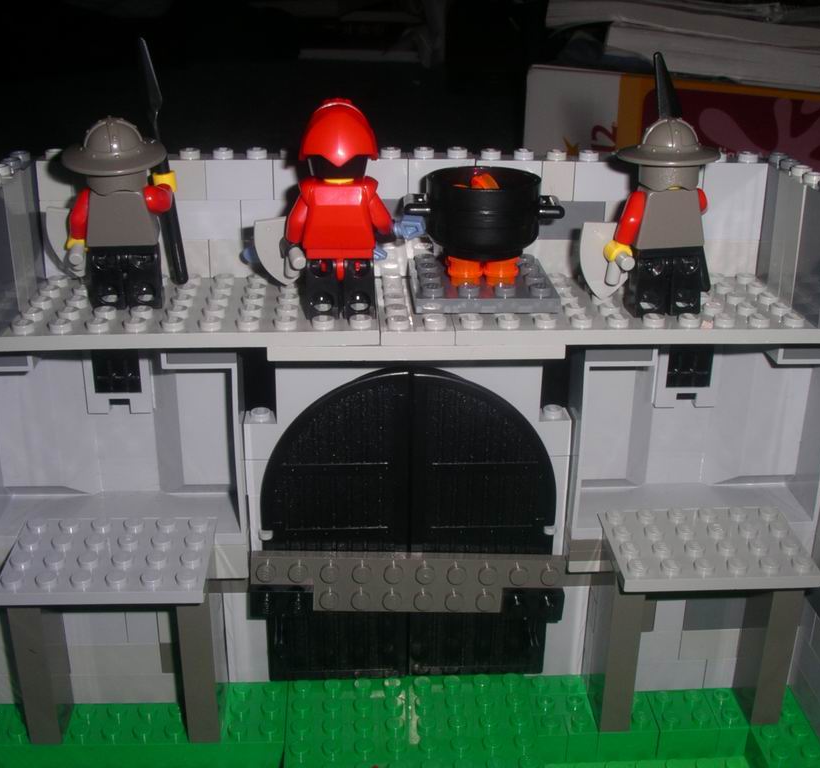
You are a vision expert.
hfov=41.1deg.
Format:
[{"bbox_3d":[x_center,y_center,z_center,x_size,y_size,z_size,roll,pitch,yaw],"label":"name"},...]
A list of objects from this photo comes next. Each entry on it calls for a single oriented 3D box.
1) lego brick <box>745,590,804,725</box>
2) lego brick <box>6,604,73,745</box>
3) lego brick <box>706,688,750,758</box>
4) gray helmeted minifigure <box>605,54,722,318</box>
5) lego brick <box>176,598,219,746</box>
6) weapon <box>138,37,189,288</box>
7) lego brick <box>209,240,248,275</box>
[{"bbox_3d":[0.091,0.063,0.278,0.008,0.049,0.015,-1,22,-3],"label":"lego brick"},{"bbox_3d":[-0.089,0.065,0.261,0.008,0.048,0.008,-1,22,-3],"label":"lego brick"},{"bbox_3d":[0.083,0.089,0.289,0.008,0.010,0.016,-1,22,-3],"label":"lego brick"},{"bbox_3d":[0.054,-0.042,0.236,0.025,0.056,0.019,-1,23,-3],"label":"gray helmeted minifigure"},{"bbox_3d":[-0.051,0.064,0.269,0.008,0.049,0.016,-1,23,-3],"label":"lego brick"},{"bbox_3d":[-0.055,-0.048,0.244,0.004,0.059,0.004,-6,36,-7],"label":"weapon"},{"bbox_3d":[-0.041,-0.033,0.270,0.016,0.011,0.008,-1,23,-3],"label":"lego brick"}]

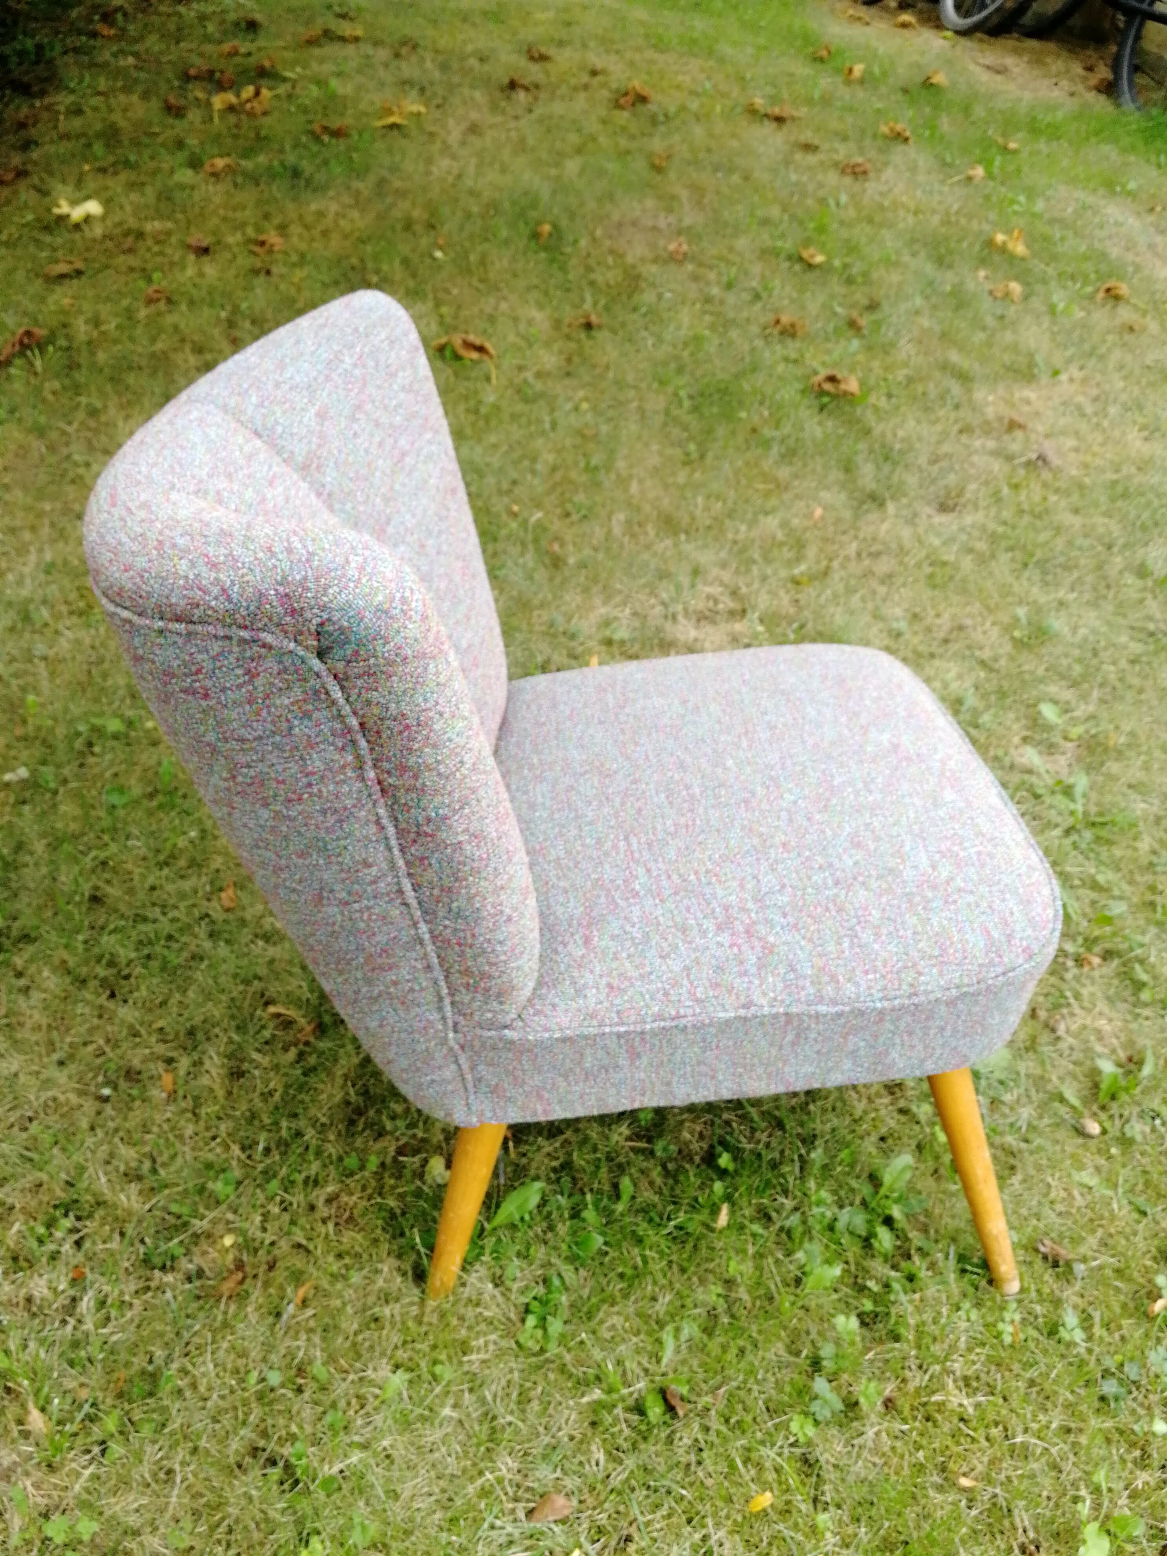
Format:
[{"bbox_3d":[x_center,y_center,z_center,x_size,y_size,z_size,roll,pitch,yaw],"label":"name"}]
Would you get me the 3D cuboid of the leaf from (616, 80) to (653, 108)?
[{"bbox_3d":[0.200,-2.674,4.746,0.138,0.096,0.103,2,40,1],"label":"leaf"}]

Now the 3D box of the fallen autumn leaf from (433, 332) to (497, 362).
[{"bbox_3d":[-0.275,-1.003,2.820,0.152,0.032,0.114,-3,40,-4],"label":"fallen autumn leaf"}]

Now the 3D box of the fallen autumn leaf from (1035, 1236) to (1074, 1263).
[{"bbox_3d":[0.441,0.442,1.136,0.039,0.013,0.016,23,45,25],"label":"fallen autumn leaf"}]

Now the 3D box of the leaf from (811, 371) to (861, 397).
[{"bbox_3d":[0.554,-0.867,2.667,0.107,0.031,0.080,8,41,9],"label":"leaf"}]

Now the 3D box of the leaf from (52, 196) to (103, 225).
[{"bbox_3d":[-1.496,-1.680,3.591,0.155,0.056,0.116,-14,42,-16],"label":"leaf"}]

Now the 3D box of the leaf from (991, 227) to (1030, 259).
[{"bbox_3d":[1.188,-1.492,3.381,0.112,0.068,0.084,13,42,14],"label":"leaf"}]

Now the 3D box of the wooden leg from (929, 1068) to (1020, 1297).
[{"bbox_3d":[0.344,0.353,1.050,0.038,0.300,0.038,-15,32,13],"label":"wooden leg"}]

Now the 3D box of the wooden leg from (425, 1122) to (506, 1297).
[{"bbox_3d":[-0.106,0.375,1.042,0.038,0.257,0.038,9,36,-7],"label":"wooden leg"}]

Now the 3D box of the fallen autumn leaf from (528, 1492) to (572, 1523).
[{"bbox_3d":[-0.026,0.581,0.967,0.038,0.014,0.024,-15,43,-17],"label":"fallen autumn leaf"}]

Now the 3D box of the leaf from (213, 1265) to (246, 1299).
[{"bbox_3d":[-0.323,0.460,1.107,0.020,0.016,0.040,27,47,27],"label":"leaf"}]

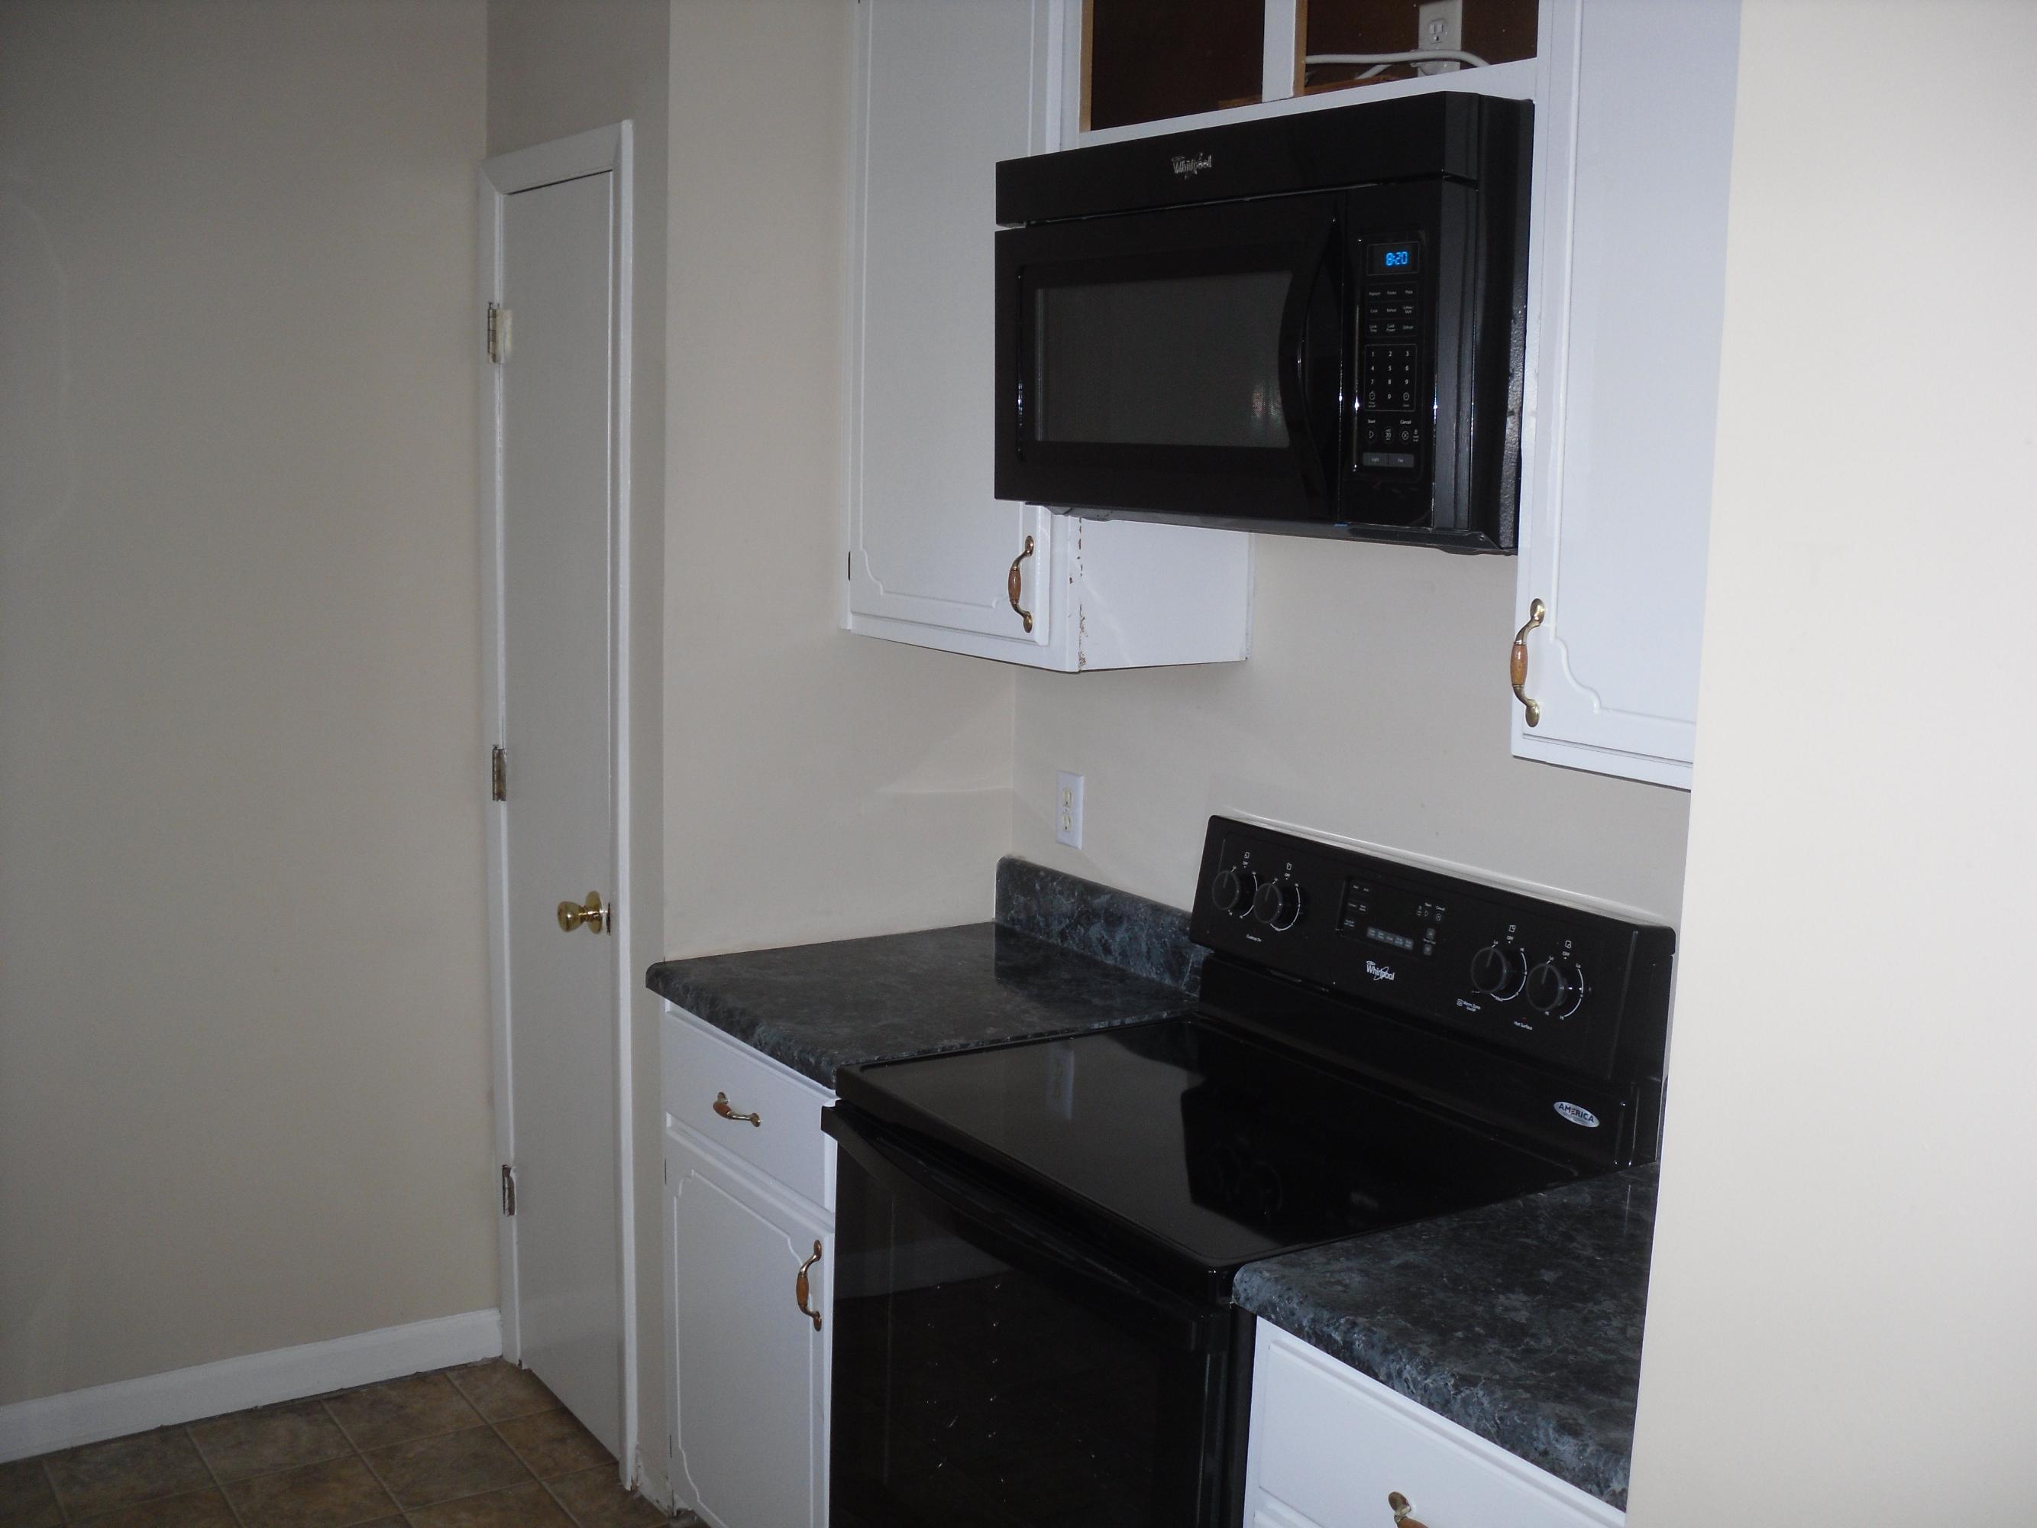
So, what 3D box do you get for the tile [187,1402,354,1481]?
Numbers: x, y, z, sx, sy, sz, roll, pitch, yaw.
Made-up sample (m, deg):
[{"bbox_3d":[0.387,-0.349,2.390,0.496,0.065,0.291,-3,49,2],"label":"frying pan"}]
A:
[{"bbox_3d":[-1.257,1.147,3.476,0.227,0.010,0.227,-4,10,-34],"label":"tile"}]

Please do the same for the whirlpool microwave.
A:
[{"bbox_3d":[0.353,-0.480,2.361,0.444,0.433,0.768,-4,10,-34],"label":"whirlpool microwave"}]

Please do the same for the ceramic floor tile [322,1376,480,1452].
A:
[{"bbox_3d":[-1.069,1.134,3.593,0.227,0.010,0.227,-4,10,-34],"label":"ceramic floor tile"}]

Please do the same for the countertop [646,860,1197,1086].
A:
[{"bbox_3d":[-0.121,0.285,2.986,0.633,0.136,0.578,-4,10,-34],"label":"countertop"}]

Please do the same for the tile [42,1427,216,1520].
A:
[{"bbox_3d":[-1.446,1.160,3.357,0.227,0.010,0.227,-4,10,-34],"label":"tile"}]

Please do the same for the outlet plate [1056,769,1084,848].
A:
[{"bbox_3d":[0.084,0.073,3.222,0.008,0.116,0.071,-4,10,-34],"label":"outlet plate"}]

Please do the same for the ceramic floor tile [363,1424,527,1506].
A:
[{"bbox_3d":[-0.939,1.165,3.408,0.227,0.010,0.227,-4,10,-34],"label":"ceramic floor tile"}]

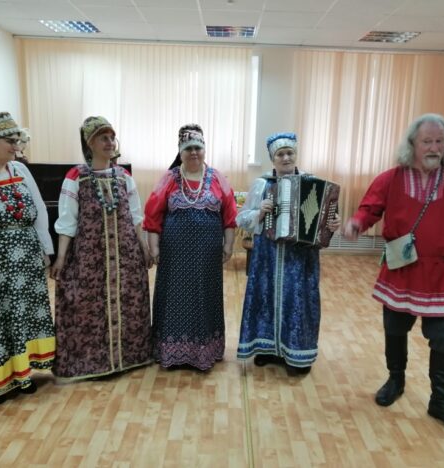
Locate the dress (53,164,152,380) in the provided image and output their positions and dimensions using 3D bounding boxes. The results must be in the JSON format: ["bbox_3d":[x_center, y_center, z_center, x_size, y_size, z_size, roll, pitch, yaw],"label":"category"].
[{"bbox_3d":[-0.768,0.202,3.036,0.600,1.286,0.420,-1,11,-17],"label":"dress"}]

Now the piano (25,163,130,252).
[{"bbox_3d":[-1.756,-0.221,5.494,1.460,1.200,0.600,0,12,-11],"label":"piano"}]

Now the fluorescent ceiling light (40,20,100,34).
[{"bbox_3d":[-1.691,-2.374,5.381,0.585,0.060,0.585,2,11,1],"label":"fluorescent ceiling light"}]

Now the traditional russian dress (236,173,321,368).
[{"bbox_3d":[0.402,0.235,3.175,0.560,1.260,0.400,3,11,7],"label":"traditional russian dress"}]

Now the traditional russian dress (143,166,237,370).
[{"bbox_3d":[-0.211,0.208,3.095,0.580,1.289,0.370,2,11,-2],"label":"traditional russian dress"}]

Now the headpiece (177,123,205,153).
[{"bbox_3d":[-0.191,-0.605,2.939,0.165,0.170,0.200,1,11,-4],"label":"headpiece"}]

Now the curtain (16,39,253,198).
[{"bbox_3d":[-1.135,-1.337,6.144,3.000,2.200,0.140,2,11,0],"label":"curtain"}]

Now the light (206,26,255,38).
[{"bbox_3d":[0.098,-2.324,5.338,0.600,0.070,0.600,2,11,0],"label":"light"}]

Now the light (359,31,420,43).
[{"bbox_3d":[1.907,-2.241,5.345,0.585,0.060,0.585,2,11,1],"label":"light"}]

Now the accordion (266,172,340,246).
[{"bbox_3d":[0.482,-0.135,2.806,0.380,0.370,0.200,12,11,5],"label":"accordion"}]

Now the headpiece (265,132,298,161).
[{"bbox_3d":[0.376,-0.553,2.962,0.180,0.160,0.200,2,11,1],"label":"headpiece"}]

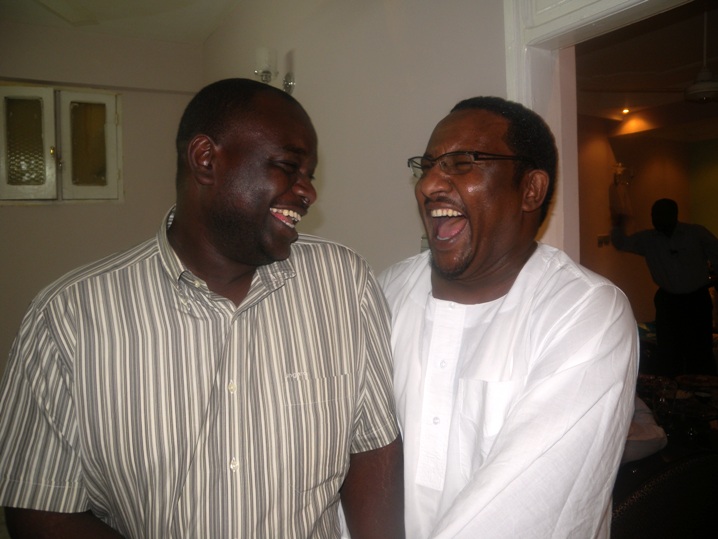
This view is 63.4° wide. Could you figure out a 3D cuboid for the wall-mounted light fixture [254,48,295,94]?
[{"bbox_3d":[-0.454,-1.035,3.068,0.190,0.270,0.130,-2,1,-32],"label":"wall-mounted light fixture"}]

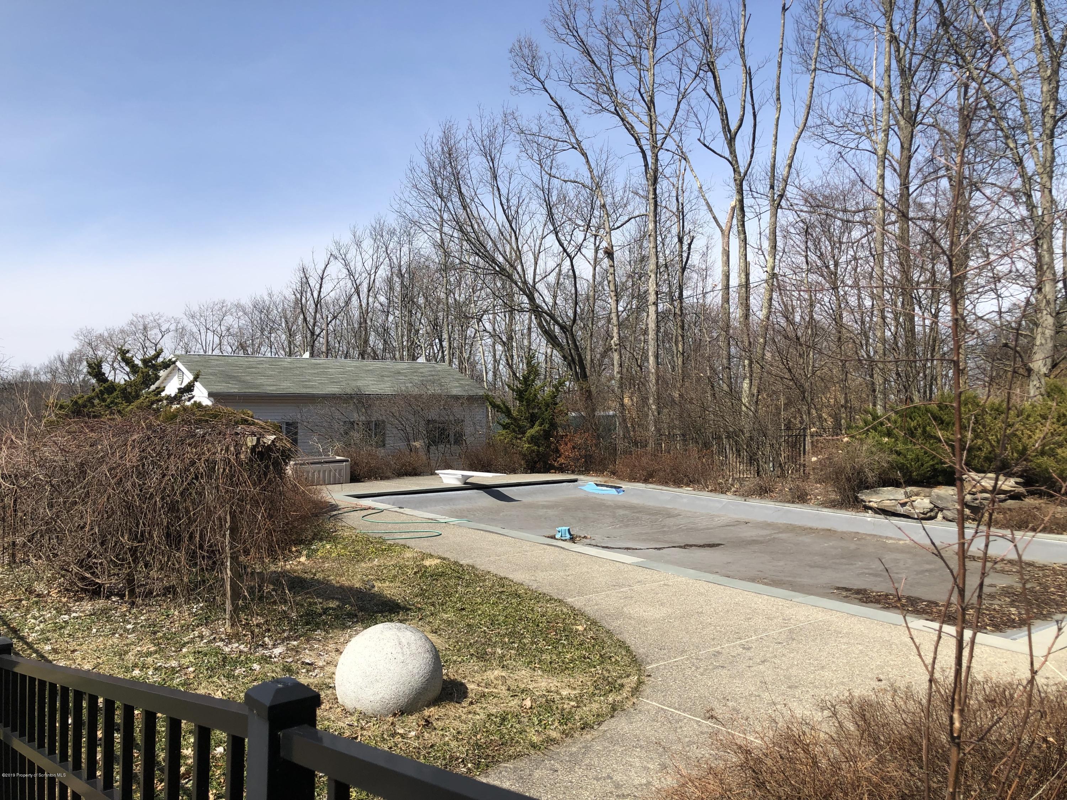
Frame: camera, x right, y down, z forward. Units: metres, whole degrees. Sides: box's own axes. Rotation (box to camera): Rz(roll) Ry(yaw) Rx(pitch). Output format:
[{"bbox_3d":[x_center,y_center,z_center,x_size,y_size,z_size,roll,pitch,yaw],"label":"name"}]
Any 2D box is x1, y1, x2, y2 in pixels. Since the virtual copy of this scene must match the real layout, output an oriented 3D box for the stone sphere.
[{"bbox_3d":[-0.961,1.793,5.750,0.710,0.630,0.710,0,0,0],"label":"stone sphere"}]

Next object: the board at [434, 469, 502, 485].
[{"bbox_3d":[-1.450,1.800,19.800,0.460,0.330,2.400,0,0,-38],"label":"board"}]

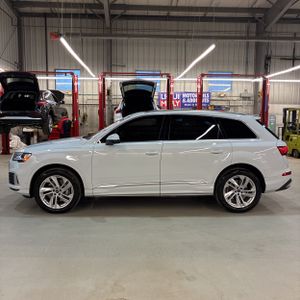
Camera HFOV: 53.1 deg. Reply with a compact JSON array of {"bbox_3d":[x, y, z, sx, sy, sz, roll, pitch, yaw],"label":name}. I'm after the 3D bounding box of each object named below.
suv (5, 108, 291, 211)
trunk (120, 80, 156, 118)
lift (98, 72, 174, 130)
[{"bbox_3d":[0.020,0.107,5.824,5.060,1.740,2.000,0,5,0],"label":"suv"},{"bbox_3d":[-0.480,-1.948,11.470,1.440,1.380,0.880,0,5,-4],"label":"trunk"},{"bbox_3d":[-0.630,-1.596,13.762,3.430,3.680,0.750,0,5,-4],"label":"lift"}]

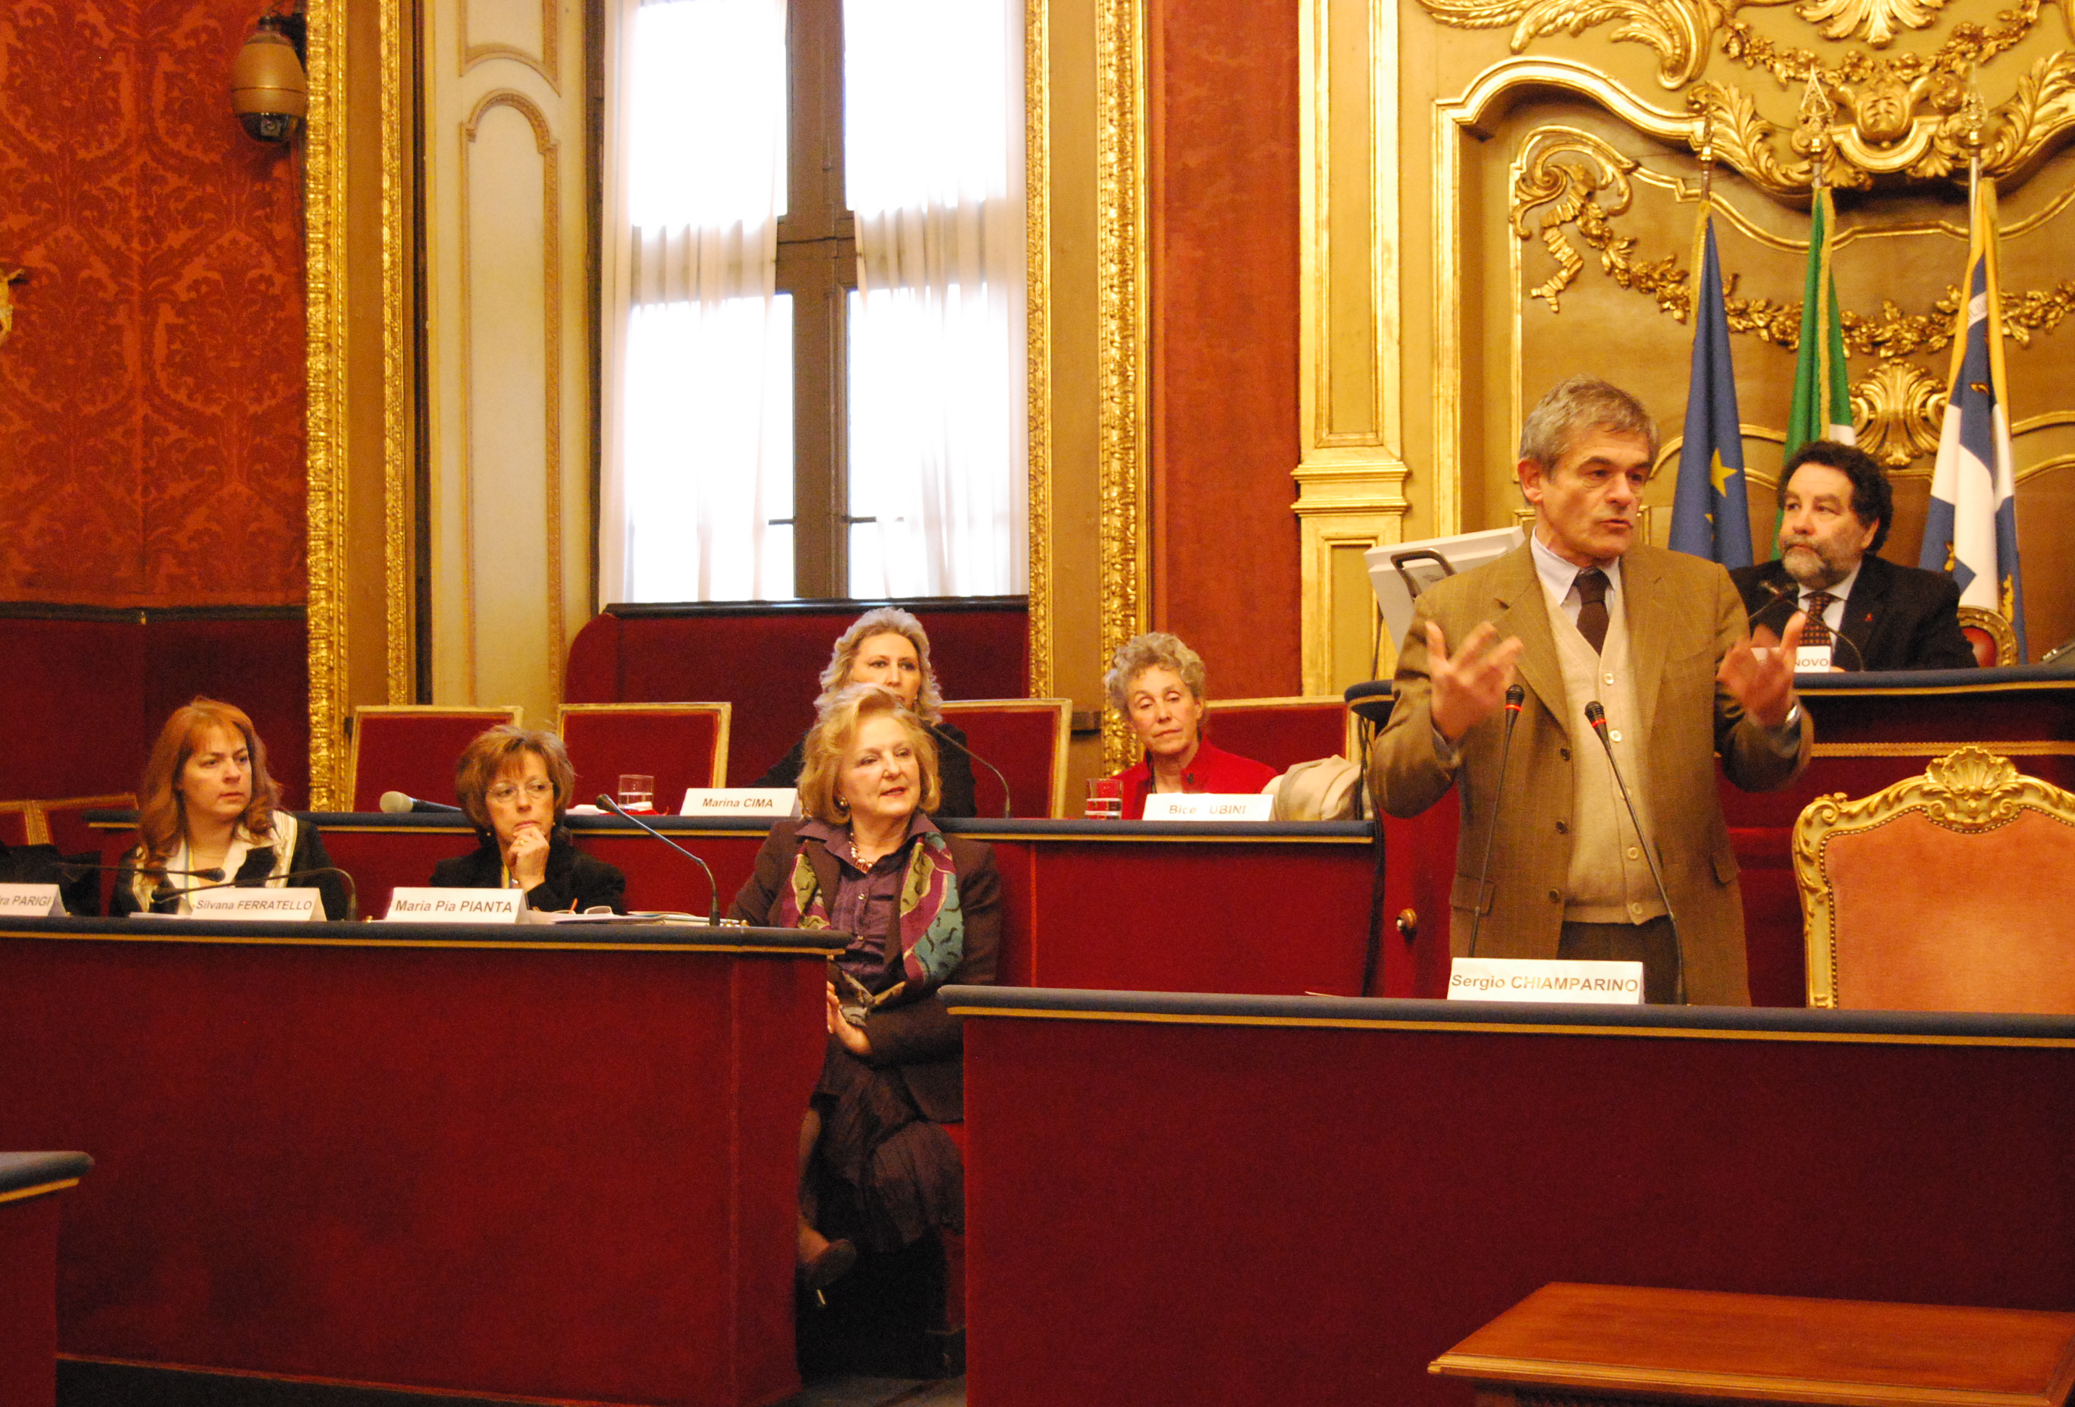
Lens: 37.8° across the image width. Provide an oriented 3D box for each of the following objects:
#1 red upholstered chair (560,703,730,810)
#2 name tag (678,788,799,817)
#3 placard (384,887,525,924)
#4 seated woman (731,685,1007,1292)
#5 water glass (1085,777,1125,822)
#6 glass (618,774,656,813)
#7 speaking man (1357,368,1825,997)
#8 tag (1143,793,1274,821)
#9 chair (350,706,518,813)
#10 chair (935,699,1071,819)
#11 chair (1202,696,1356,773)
[{"bbox_3d":[-0.971,0.501,6.782,0.460,1.000,0.550,0,0,16],"label":"red upholstered chair"},{"bbox_3d":[-0.692,0.232,7.100,0.297,0.068,0.062,-1,-1,24],"label":"name tag"},{"bbox_3d":[-0.984,0.341,5.120,0.250,0.057,0.060,0,0,17],"label":"placard"},{"bbox_3d":[-0.298,0.549,5.500,0.510,1.200,0.750,0,0,12],"label":"seated woman"},{"bbox_3d":[0.146,0.216,6.700,0.078,0.096,0.078,0,-1,0],"label":"water glass"},{"bbox_3d":[-0.944,0.219,7.150,0.079,0.095,0.079,0,-1,0],"label":"glass"},{"bbox_3d":[0.788,0.398,4.283,0.610,1.720,0.440,0,-1,-10],"label":"speaking man"},{"bbox_3d":[0.328,0.199,5.820,0.250,0.053,0.060,0,0,17],"label":"tag"},{"bbox_3d":[-1.468,0.509,6.939,0.460,1.000,0.550,0,0,13],"label":"chair"},{"bbox_3d":[-0.211,0.494,6.537,0.460,1.000,0.550,0,0,19],"label":"chair"},{"bbox_3d":[0.396,0.491,6.347,0.460,1.000,0.550,0,0,19],"label":"chair"}]

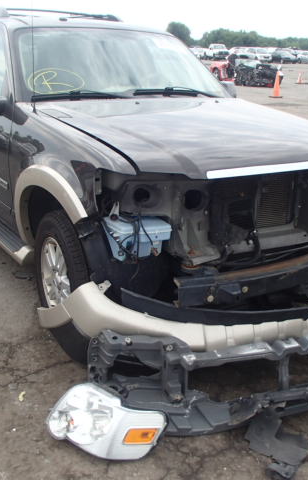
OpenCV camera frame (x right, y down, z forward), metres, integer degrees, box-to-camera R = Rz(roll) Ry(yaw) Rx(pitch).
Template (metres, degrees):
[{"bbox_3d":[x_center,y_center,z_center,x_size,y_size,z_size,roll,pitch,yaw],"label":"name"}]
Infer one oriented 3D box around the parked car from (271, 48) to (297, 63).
[{"bbox_3d":[15.906,-22.315,63.115,1.800,1.550,4.500,0,20,-2],"label":"parked car"}]

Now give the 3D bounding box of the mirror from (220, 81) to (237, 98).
[{"bbox_3d":[0.522,-1.173,4.028,0.270,0.180,0.140,-13,24,-32],"label":"mirror"}]

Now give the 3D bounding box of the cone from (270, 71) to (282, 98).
[{"bbox_3d":[4.310,-5.464,18.101,0.390,0.900,0.390,5,21,12],"label":"cone"}]

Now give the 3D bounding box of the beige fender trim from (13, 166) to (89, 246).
[{"bbox_3d":[-0.519,-0.112,2.621,0.110,0.510,0.900,-12,23,-32],"label":"beige fender trim"}]

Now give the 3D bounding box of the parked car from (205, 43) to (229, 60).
[{"bbox_3d":[8.820,-25.919,71.970,1.980,1.950,5.600,-2,20,-7],"label":"parked car"}]

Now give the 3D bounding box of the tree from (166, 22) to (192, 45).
[{"bbox_3d":[5.736,-45.437,116.450,6.000,7.000,6.000,1,20,0],"label":"tree"}]

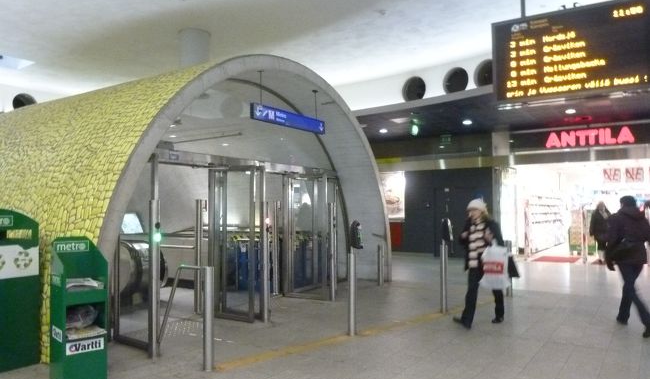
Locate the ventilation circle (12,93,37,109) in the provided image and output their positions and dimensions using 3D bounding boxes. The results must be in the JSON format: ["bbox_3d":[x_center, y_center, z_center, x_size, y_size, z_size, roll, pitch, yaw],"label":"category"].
[{"bbox_3d":[-7.773,-2.178,12.190,0.560,0.560,0.200,1,-2,-26],"label":"ventilation circle"}]

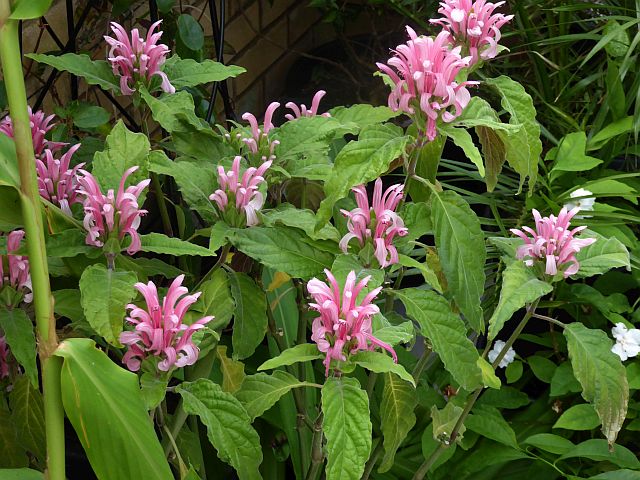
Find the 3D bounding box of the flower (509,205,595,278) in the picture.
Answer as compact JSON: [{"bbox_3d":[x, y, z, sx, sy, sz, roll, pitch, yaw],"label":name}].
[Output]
[{"bbox_3d":[0.272,0.004,1.960,0.096,0.078,0.090,0,15,0],"label":"flower"}]

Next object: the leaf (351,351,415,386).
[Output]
[{"bbox_3d":[0.069,0.142,1.860,0.078,0.016,0.035,28,34,5],"label":"leaf"}]

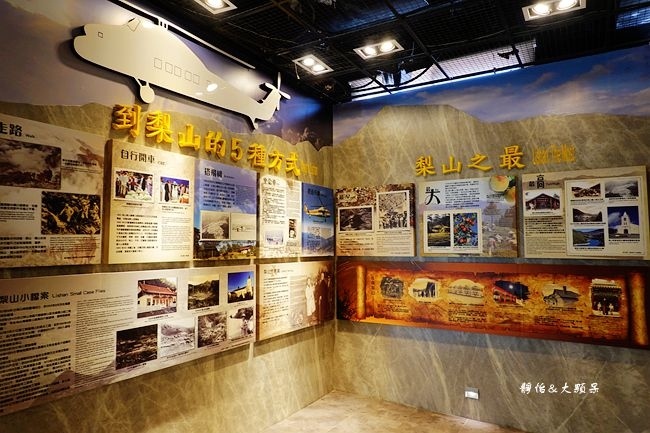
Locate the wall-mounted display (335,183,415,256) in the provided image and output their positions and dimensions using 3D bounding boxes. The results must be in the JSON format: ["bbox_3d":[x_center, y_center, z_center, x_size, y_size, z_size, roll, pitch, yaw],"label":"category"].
[{"bbox_3d":[0.513,0.048,4.444,0.890,0.724,0.045,-2,-4,32],"label":"wall-mounted display"}]

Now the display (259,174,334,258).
[{"bbox_3d":[-0.237,0.035,4.143,0.045,0.710,1.241,-2,-4,32],"label":"display"}]

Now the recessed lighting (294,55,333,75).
[{"bbox_3d":[-0.095,-1.320,3.701,0.199,0.080,0.360,-2,-4,32],"label":"recessed lighting"}]

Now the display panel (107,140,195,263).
[{"bbox_3d":[-1.095,-0.067,2.767,0.055,0.717,0.606,-2,-4,32],"label":"display panel"}]

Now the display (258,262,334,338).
[{"bbox_3d":[-0.236,0.749,4.101,0.045,0.627,1.241,-2,-4,32],"label":"display"}]

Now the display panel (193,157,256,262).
[{"bbox_3d":[-0.748,-0.029,3.330,0.045,0.713,0.631,-2,-4,32],"label":"display panel"}]

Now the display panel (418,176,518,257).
[{"bbox_3d":[1.295,0.018,3.955,0.862,0.715,0.045,-2,-4,32],"label":"display panel"}]

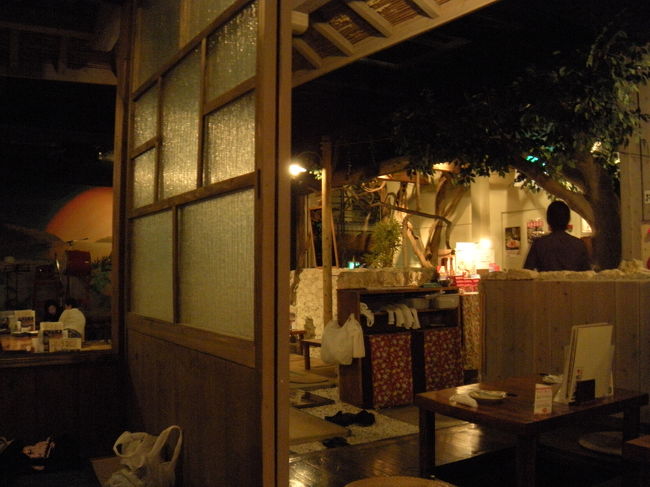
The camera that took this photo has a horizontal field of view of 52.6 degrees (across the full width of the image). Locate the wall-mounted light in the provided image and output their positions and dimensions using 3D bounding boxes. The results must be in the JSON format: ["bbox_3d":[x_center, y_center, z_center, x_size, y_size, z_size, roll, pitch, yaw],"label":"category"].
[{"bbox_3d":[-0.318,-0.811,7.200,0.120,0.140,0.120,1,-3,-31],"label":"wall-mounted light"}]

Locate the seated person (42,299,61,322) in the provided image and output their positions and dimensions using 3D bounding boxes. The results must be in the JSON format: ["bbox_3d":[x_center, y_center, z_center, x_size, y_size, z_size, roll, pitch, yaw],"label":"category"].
[{"bbox_3d":[-3.872,1.212,9.283,0.440,0.840,0.520,1,-3,-31],"label":"seated person"}]

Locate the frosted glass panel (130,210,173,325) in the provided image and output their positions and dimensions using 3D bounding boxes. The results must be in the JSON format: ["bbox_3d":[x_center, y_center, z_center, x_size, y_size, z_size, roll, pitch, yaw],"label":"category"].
[{"bbox_3d":[-0.730,0.093,2.749,0.020,0.436,0.622,1,-3,-31],"label":"frosted glass panel"}]

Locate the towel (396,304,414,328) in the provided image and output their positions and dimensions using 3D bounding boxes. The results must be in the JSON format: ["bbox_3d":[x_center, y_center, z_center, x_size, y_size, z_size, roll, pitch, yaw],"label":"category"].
[{"bbox_3d":[0.674,0.611,5.500,0.140,0.200,0.130,1,-3,-31],"label":"towel"}]

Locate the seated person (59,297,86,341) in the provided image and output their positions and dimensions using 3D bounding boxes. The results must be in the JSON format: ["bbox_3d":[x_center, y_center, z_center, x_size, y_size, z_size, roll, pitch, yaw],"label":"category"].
[{"bbox_3d":[-3.280,1.118,8.483,0.440,0.840,0.520,1,-3,-31],"label":"seated person"}]

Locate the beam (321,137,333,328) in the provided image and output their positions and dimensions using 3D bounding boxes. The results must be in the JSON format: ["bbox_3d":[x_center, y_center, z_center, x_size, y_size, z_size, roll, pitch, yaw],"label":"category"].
[{"bbox_3d":[0.028,0.044,7.300,0.110,2.460,0.110,1,-3,-31],"label":"beam"}]

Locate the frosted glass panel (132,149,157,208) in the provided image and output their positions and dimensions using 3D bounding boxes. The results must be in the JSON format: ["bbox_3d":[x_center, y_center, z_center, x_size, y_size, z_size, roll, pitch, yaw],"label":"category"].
[{"bbox_3d":[-0.788,-0.279,2.863,0.020,0.239,0.376,1,-3,-31],"label":"frosted glass panel"}]

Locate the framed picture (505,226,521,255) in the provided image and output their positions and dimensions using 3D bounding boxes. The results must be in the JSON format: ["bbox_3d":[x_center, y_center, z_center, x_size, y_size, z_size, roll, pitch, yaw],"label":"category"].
[{"bbox_3d":[2.426,-0.039,8.500,0.025,0.360,0.250,1,-3,-31],"label":"framed picture"}]

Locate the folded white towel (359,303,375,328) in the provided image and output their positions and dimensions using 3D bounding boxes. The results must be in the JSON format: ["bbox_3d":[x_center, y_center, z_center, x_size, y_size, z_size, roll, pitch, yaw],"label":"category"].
[{"bbox_3d":[0.335,0.573,5.300,0.130,0.190,0.130,1,-3,-31],"label":"folded white towel"}]

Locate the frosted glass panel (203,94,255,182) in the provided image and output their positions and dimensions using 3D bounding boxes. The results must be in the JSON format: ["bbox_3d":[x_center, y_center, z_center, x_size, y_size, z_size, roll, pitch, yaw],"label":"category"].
[{"bbox_3d":[-0.303,-0.315,2.042,0.020,0.246,0.409,1,-3,-31],"label":"frosted glass panel"}]

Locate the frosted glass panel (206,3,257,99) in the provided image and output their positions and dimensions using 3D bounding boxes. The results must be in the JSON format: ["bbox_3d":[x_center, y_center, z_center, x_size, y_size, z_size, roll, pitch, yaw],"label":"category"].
[{"bbox_3d":[-0.297,-0.583,2.044,0.020,0.228,0.403,1,-3,-31],"label":"frosted glass panel"}]

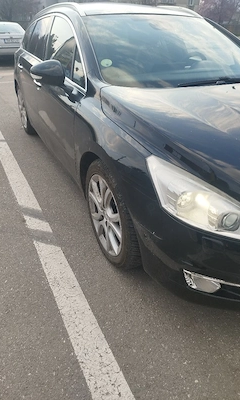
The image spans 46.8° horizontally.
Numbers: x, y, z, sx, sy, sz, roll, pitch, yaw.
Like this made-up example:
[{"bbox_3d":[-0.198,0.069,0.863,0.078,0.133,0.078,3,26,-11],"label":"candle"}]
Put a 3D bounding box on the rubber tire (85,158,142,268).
[{"bbox_3d":[-0.012,0.071,1.648,0.230,0.660,0.660,-13,34,-23],"label":"rubber tire"}]

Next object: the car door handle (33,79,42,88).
[{"bbox_3d":[-0.729,-1.028,2.426,0.050,0.045,0.230,-13,34,-23],"label":"car door handle"}]

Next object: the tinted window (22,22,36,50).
[{"bbox_3d":[-1.112,-1.965,3.337,0.050,0.310,0.700,6,25,-32],"label":"tinted window"}]

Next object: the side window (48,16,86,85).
[{"bbox_3d":[-0.389,-1.124,2.035,0.060,0.430,1.150,6,25,-32],"label":"side window"}]

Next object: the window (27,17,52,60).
[{"bbox_3d":[-0.799,-1.614,2.765,0.050,0.380,0.780,6,25,-32],"label":"window"}]

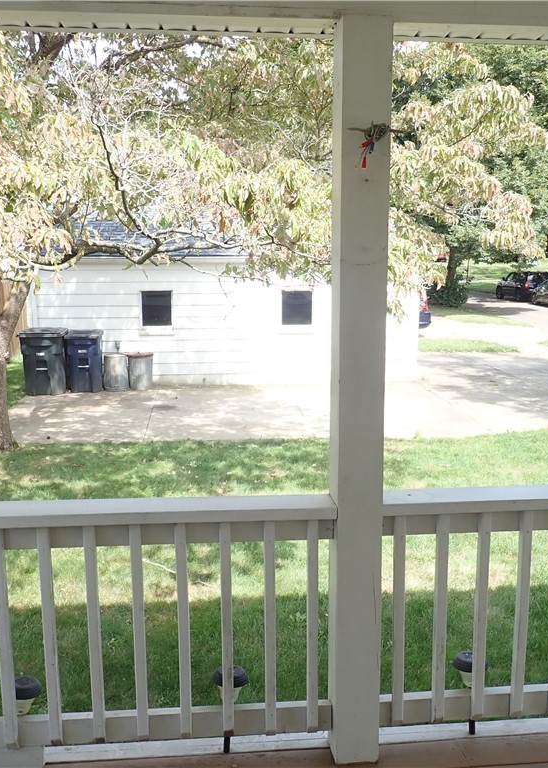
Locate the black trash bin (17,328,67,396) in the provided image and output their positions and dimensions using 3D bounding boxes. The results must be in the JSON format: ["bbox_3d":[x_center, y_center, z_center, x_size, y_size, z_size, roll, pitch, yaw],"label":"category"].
[{"bbox_3d":[-4.036,-0.387,12.938,0.720,1.080,0.850,-2,10,-10],"label":"black trash bin"}]

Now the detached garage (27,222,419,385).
[{"bbox_3d":[-1.029,-2.098,15.850,7.200,3.400,5.400,-1,10,-5],"label":"detached garage"}]

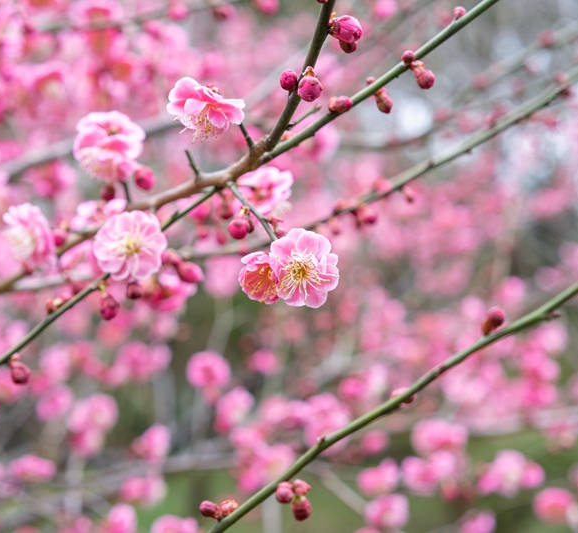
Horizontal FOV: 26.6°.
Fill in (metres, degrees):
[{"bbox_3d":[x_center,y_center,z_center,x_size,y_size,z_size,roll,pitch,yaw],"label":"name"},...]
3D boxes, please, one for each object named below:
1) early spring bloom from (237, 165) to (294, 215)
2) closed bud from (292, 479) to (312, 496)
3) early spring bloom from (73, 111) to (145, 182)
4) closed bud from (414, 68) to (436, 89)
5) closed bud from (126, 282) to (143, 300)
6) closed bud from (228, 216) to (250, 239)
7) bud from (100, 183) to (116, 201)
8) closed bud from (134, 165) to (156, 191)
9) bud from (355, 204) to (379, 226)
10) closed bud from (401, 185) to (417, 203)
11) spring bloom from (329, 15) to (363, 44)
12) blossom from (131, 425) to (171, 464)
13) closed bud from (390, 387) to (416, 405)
[{"bbox_3d":[-0.010,-0.035,0.555,0.025,0.023,0.014,0,-24,33],"label":"early spring bloom"},{"bbox_3d":[0.004,0.080,0.440,0.007,0.006,0.006,13,0,12],"label":"closed bud"},{"bbox_3d":[-0.072,-0.048,0.490,0.028,0.026,0.018,0,21,19],"label":"early spring bloom"},{"bbox_3d":[0.050,-0.070,0.455,0.007,0.009,0.007,-36,-18,0],"label":"closed bud"},{"bbox_3d":[-0.061,0.010,0.480,0.007,0.007,0.007,-6,-15,0],"label":"closed bud"},{"bbox_3d":[-0.019,-0.014,0.455,0.008,0.009,0.008,7,-30,0],"label":"closed bud"},{"bbox_3d":[-0.071,-0.029,0.480,0.006,0.007,0.006,3,-6,0],"label":"bud"},{"bbox_3d":[-0.056,-0.035,0.475,0.007,0.009,0.007,-24,-6,0],"label":"closed bud"},{"bbox_3d":[0.034,-0.022,0.530,0.008,0.009,0.008,-36,-18,0],"label":"bud"},{"bbox_3d":[0.057,-0.035,0.580,0.006,0.009,0.006,-24,0,0],"label":"closed bud"},{"bbox_3d":[0.020,-0.082,0.425,0.011,0.009,0.009,15,0,15],"label":"spring bloom"},{"bbox_3d":[-0.083,0.108,0.740,0.017,0.025,0.025,8,5,38],"label":"blossom"},{"bbox_3d":[0.042,0.047,0.448,0.009,0.006,0.006,21,0,-12],"label":"closed bud"}]

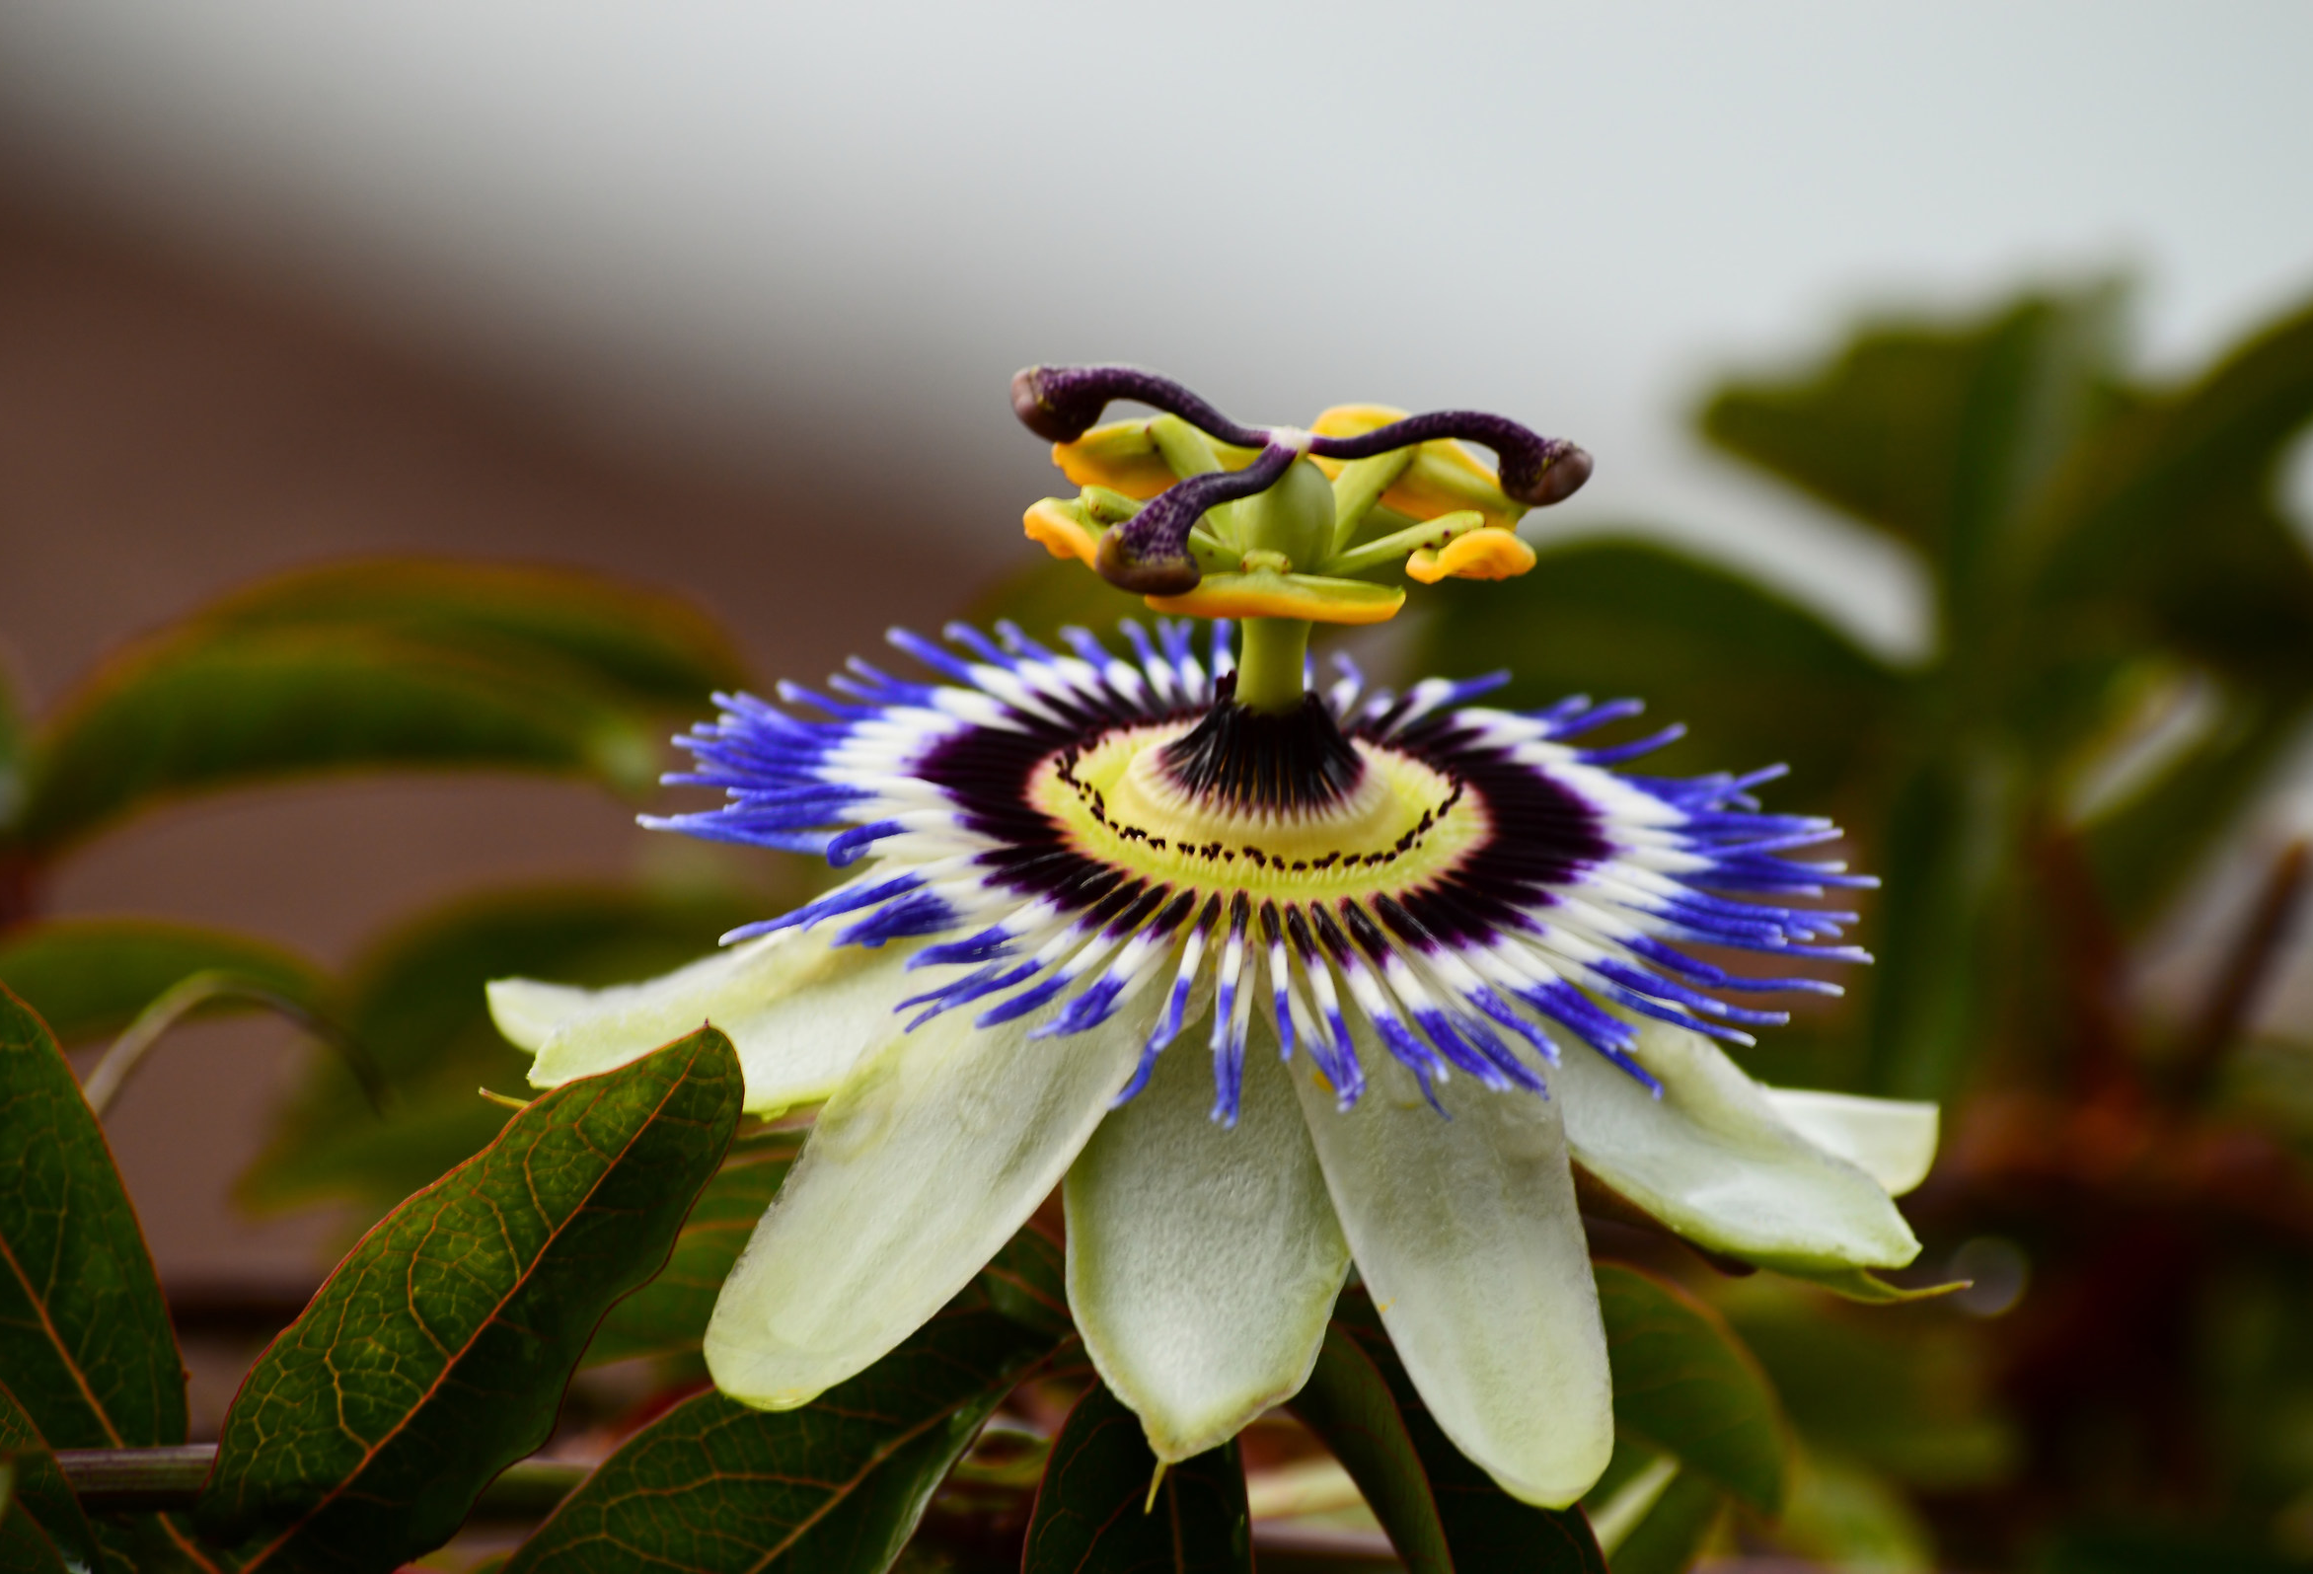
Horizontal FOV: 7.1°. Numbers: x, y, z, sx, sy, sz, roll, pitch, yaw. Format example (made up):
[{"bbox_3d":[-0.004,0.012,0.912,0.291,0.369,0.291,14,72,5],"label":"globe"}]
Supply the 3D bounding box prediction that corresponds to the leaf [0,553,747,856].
[{"bbox_3d":[-0.049,-0.005,1.190,0.046,0.011,0.018,-7,30,0],"label":"leaf"}]

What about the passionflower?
[{"bbox_3d":[0.004,0.002,1.100,0.083,0.048,0.082,3,23,-1],"label":"passionflower"}]

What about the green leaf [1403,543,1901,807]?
[{"bbox_3d":[0.032,-0.007,1.180,0.029,0.009,0.017,-3,34,0],"label":"green leaf"}]

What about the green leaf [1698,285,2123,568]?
[{"bbox_3d":[0.051,-0.024,1.260,0.028,0.010,0.017,-9,38,-2],"label":"green leaf"}]

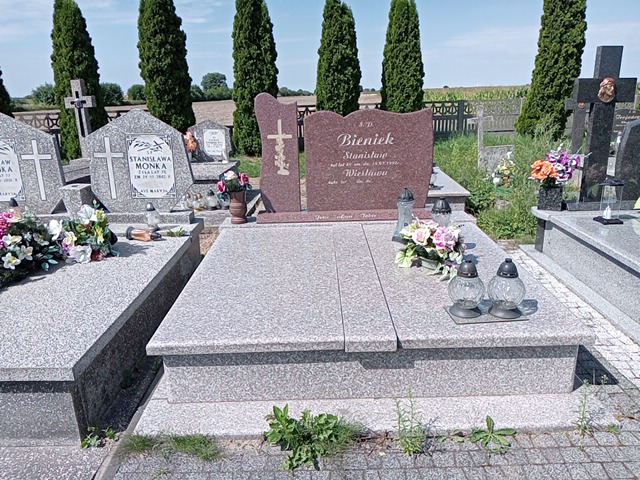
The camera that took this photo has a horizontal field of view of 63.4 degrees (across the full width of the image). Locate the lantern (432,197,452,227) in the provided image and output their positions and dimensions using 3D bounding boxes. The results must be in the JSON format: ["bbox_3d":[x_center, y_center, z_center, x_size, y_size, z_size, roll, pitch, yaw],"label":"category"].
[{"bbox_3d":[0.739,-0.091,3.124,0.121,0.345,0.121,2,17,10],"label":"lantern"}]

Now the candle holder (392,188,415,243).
[{"bbox_3d":[0.558,-0.166,3.354,0.155,0.354,0.155,-4,17,-9],"label":"candle holder"}]

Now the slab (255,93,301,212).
[{"bbox_3d":[-0.307,-0.634,3.817,0.324,0.873,0.081,-1,17,0],"label":"slab"}]

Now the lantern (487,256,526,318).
[{"bbox_3d":[0.882,0.218,2.436,0.176,0.262,0.176,-1,16,0],"label":"lantern"}]

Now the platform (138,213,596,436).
[{"bbox_3d":[0.219,0.321,3.206,1.982,0.381,2.274,-1,17,0],"label":"platform"}]

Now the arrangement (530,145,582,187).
[{"bbox_3d":[2.111,-0.665,4.620,0.440,0.370,0.340,-1,16,0],"label":"arrangement"}]

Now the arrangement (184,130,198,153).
[{"bbox_3d":[-1.976,-1.495,7.900,0.250,0.340,0.220,-1,16,0],"label":"arrangement"}]

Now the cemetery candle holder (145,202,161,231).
[{"bbox_3d":[-1.242,-0.179,3.808,0.105,0.190,0.105,-6,18,-14],"label":"cemetery candle holder"}]

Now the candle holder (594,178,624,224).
[{"bbox_3d":[2.059,-0.288,3.676,0.166,0.330,0.166,0,17,5],"label":"candle holder"}]

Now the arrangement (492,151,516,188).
[{"bbox_3d":[2.637,-1.008,7.400,0.330,0.500,0.280,-1,16,0],"label":"arrangement"}]

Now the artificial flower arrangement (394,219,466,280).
[{"bbox_3d":[0.613,0.034,2.917,0.369,0.241,0.278,0,17,5],"label":"artificial flower arrangement"}]

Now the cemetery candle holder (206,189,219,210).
[{"bbox_3d":[-1.201,-0.454,5.800,0.135,0.235,0.135,-1,16,0],"label":"cemetery candle holder"}]

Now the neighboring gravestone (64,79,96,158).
[{"bbox_3d":[-3.098,-1.576,6.785,0.354,1.010,0.112,-1,17,0],"label":"neighboring gravestone"}]

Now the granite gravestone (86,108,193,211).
[{"bbox_3d":[-1.359,-0.594,3.922,0.769,0.778,0.073,-1,17,1],"label":"granite gravestone"}]

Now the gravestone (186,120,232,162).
[{"bbox_3d":[-1.440,-1.305,6.758,0.572,0.547,0.091,-1,17,0],"label":"gravestone"}]

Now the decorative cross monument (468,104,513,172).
[{"bbox_3d":[2.750,-1.579,8.300,0.670,1.200,0.220,-1,16,0],"label":"decorative cross monument"}]

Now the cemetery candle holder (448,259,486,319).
[{"bbox_3d":[0.701,0.220,2.454,0.175,0.255,0.175,-1,16,0],"label":"cemetery candle holder"}]

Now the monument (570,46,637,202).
[{"bbox_3d":[2.430,-0.954,4.392,0.505,1.278,0.084,-1,16,0],"label":"monument"}]

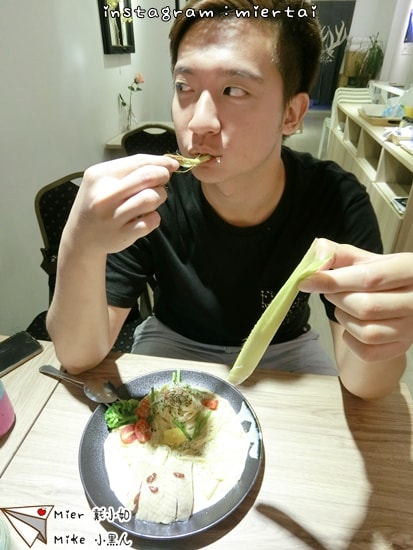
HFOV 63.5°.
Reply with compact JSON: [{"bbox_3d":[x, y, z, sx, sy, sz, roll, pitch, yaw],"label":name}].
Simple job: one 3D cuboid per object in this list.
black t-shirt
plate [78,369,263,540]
[{"bbox_3d":[0.080,-0.011,0.787,0.530,0.550,0.330,0,36,0],"label":"black t-shirt"},{"bbox_3d":[-0.048,0.245,0.485,0.254,0.045,0.254,0,28,0],"label":"plate"}]

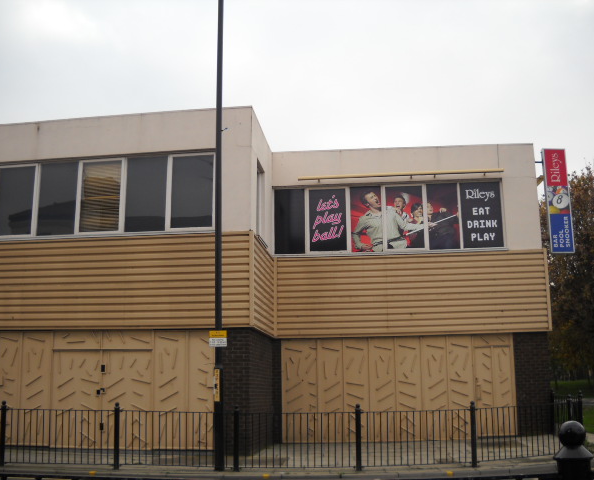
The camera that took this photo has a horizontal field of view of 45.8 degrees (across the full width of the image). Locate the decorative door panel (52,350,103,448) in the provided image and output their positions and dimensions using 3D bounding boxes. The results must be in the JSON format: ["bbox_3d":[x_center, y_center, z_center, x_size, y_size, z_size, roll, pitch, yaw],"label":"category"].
[{"bbox_3d":[-4.322,3.130,13.788,1.081,1.935,0.080,-2,-12,6],"label":"decorative door panel"}]

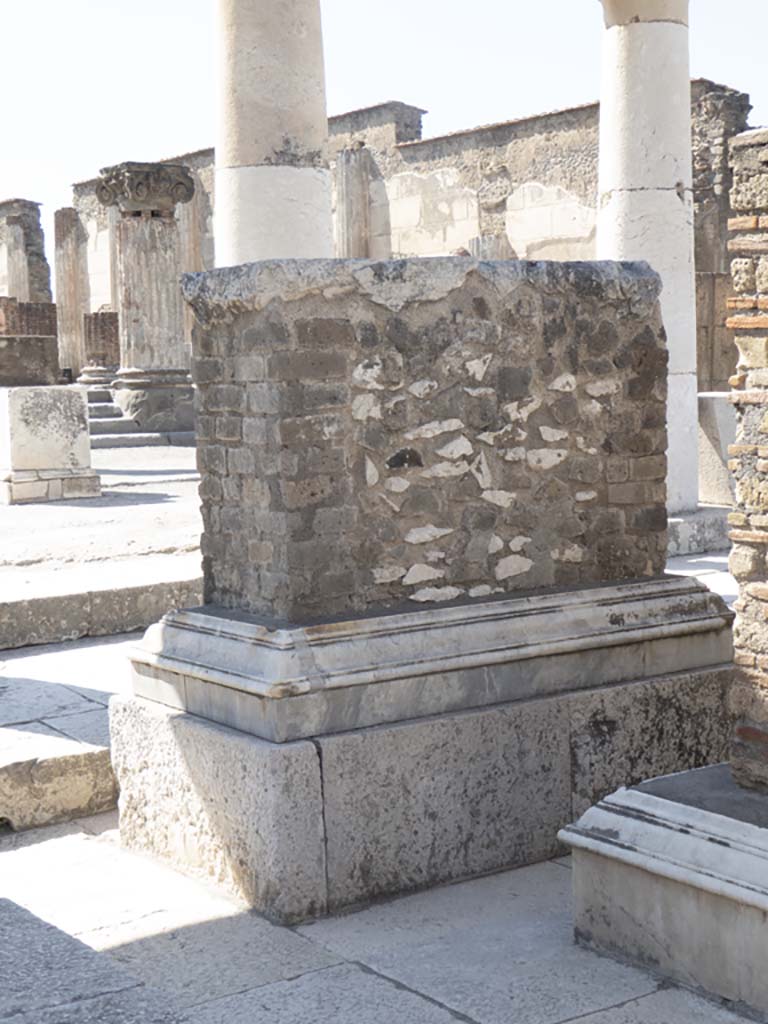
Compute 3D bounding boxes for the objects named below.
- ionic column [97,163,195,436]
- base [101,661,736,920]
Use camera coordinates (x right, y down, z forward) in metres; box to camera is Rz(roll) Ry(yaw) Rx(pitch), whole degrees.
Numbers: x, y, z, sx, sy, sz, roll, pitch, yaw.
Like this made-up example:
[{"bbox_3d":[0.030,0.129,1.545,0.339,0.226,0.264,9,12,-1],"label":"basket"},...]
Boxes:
[{"bbox_3d":[-3.273,-2.953,22.200,1.100,3.789,1.100,-3,6,-26],"label":"ionic column"},{"bbox_3d":[0.229,0.834,5.594,2.100,0.510,1.050,-5,6,-36],"label":"base"}]

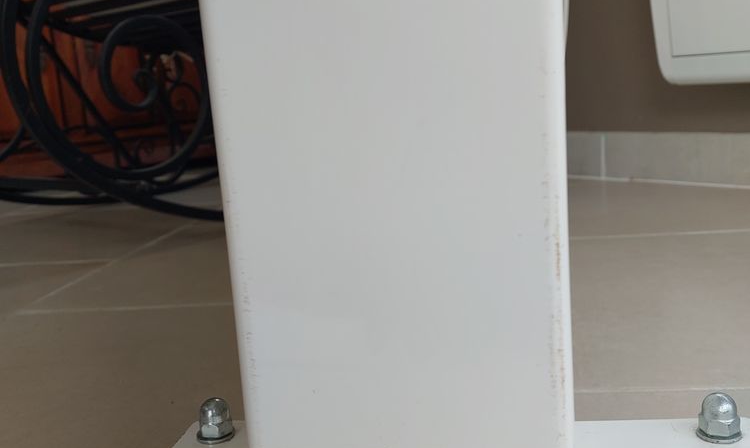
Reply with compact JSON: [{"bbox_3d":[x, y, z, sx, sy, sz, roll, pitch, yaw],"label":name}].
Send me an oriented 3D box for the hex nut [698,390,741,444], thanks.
[{"bbox_3d":[0.133,0.074,0.333,0.016,0.017,0.016,-3,11,8],"label":"hex nut"}]

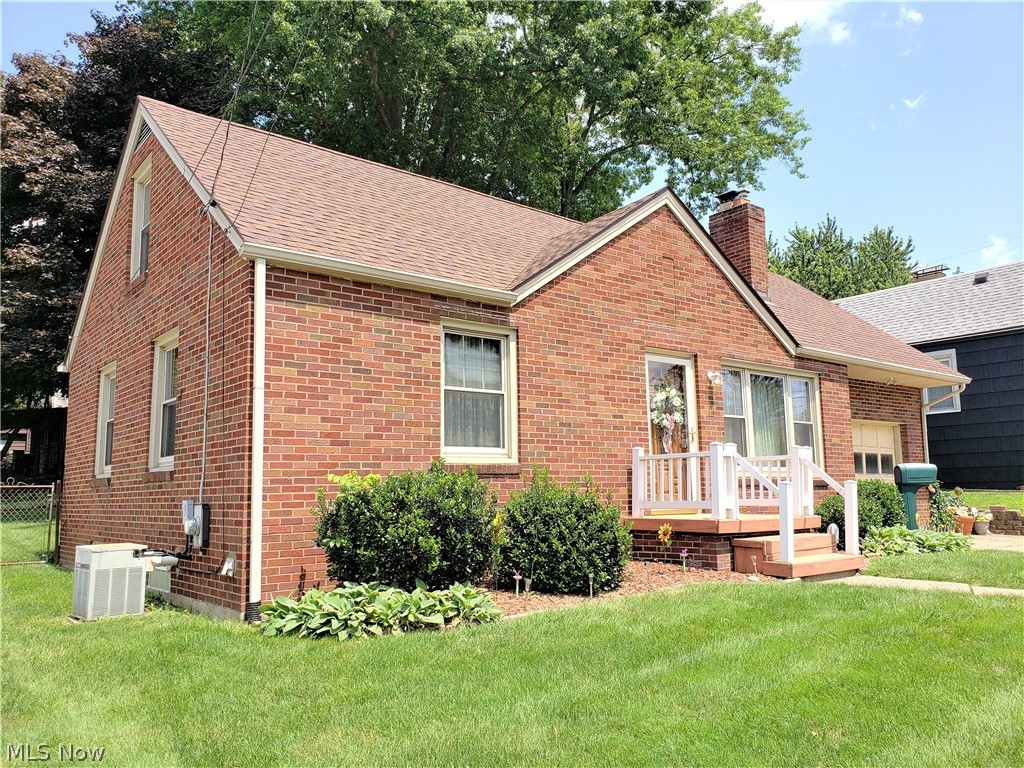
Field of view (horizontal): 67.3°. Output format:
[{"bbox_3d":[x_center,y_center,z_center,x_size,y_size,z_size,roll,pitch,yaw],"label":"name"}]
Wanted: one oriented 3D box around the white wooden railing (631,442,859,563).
[{"bbox_3d":[2.764,1.355,9.026,1.930,1.250,1.900,5,-10,-38],"label":"white wooden railing"}]

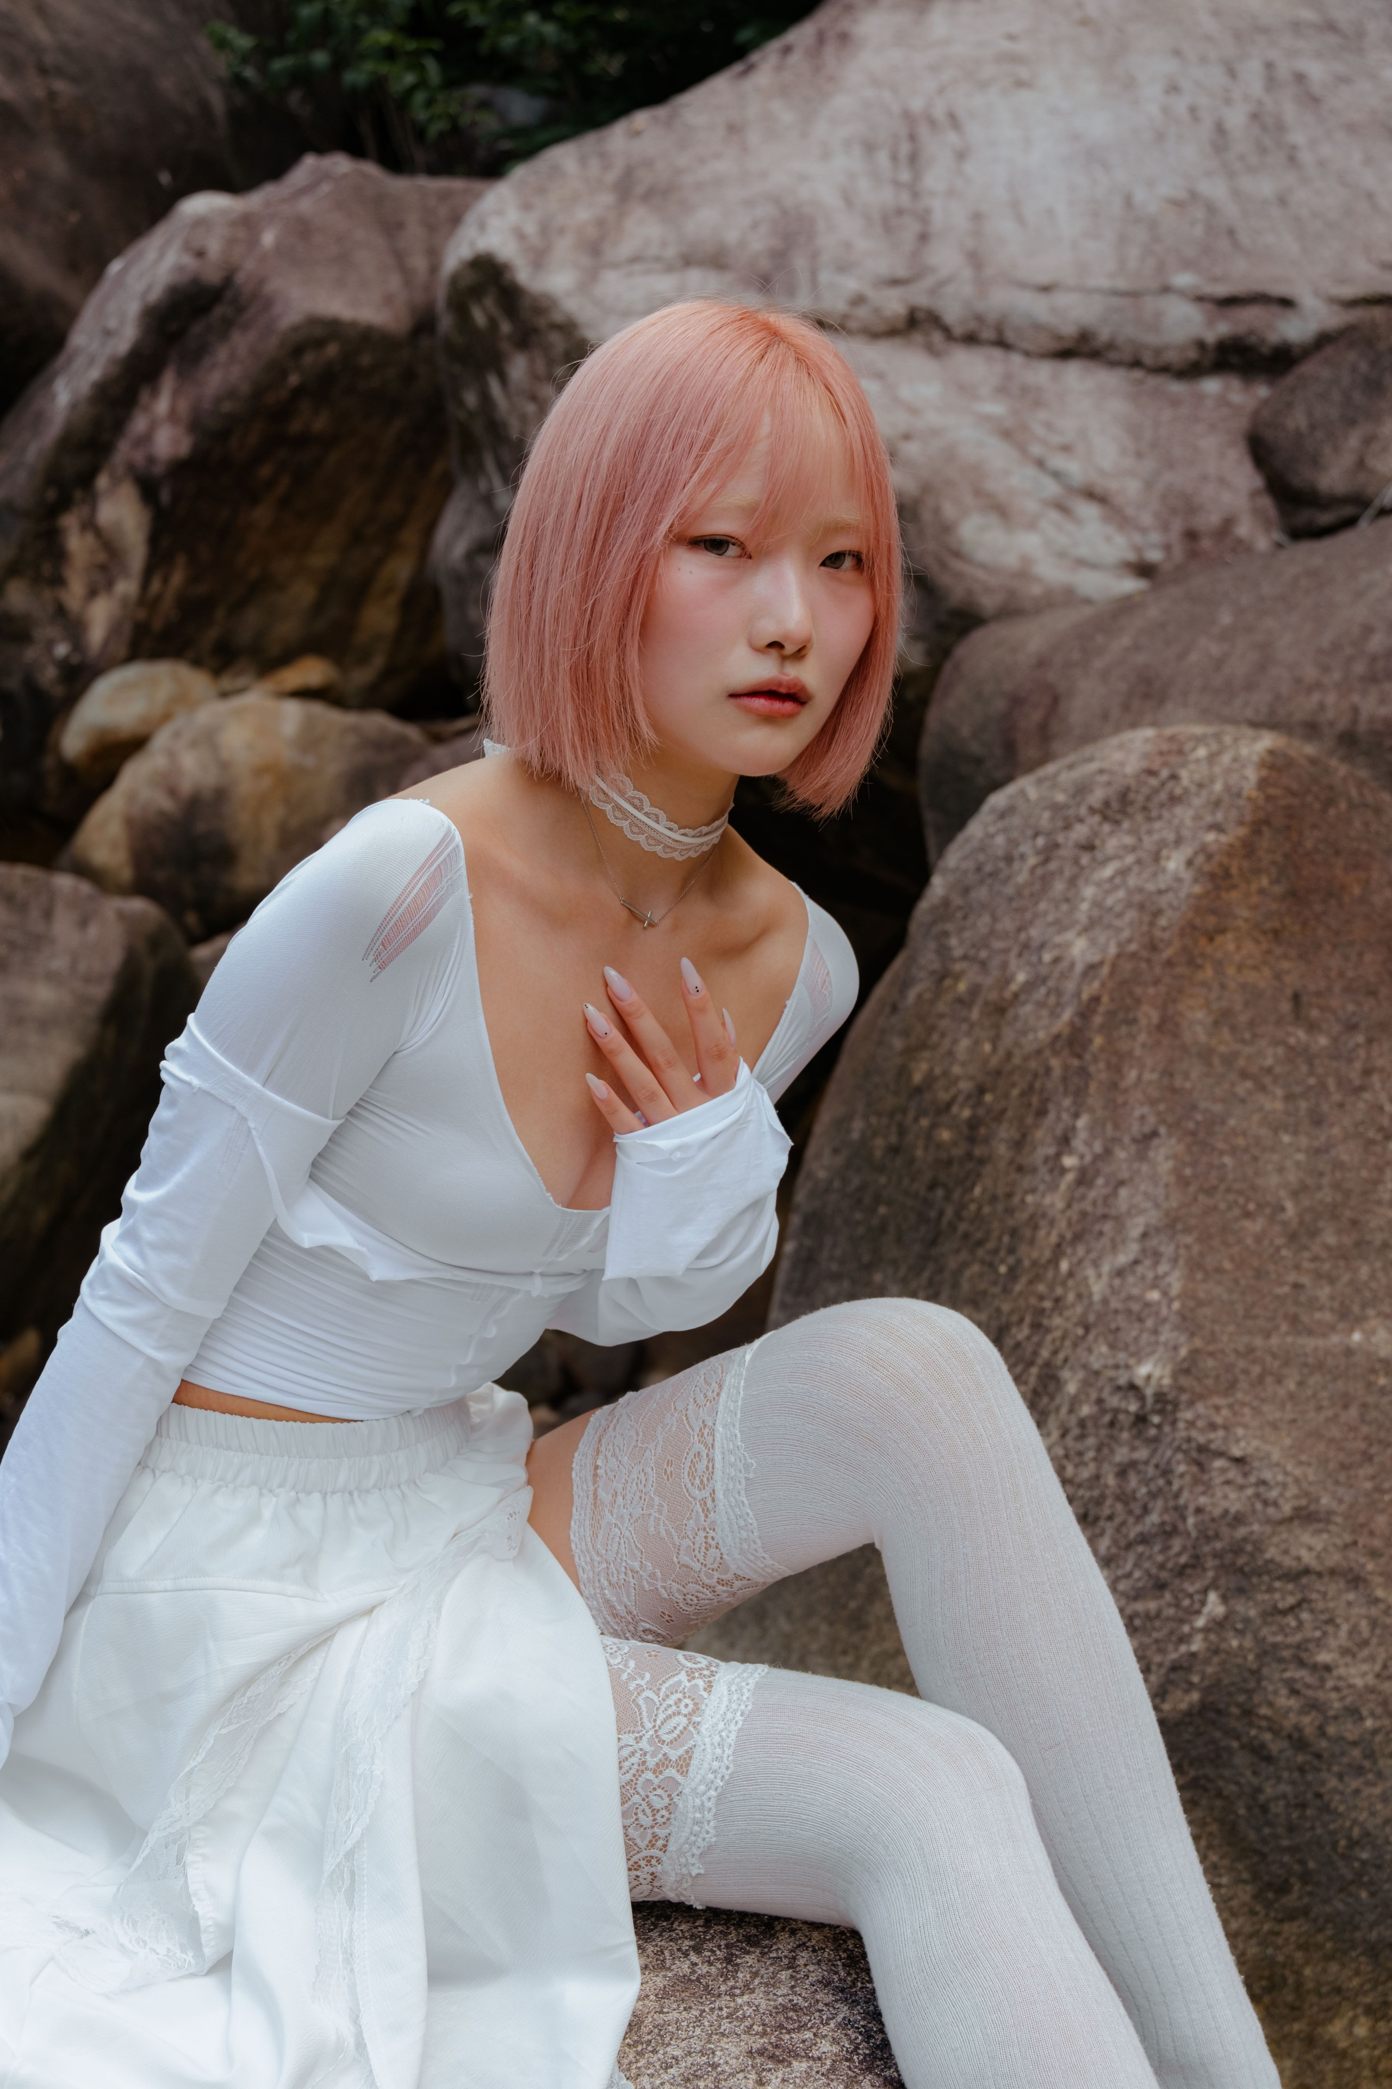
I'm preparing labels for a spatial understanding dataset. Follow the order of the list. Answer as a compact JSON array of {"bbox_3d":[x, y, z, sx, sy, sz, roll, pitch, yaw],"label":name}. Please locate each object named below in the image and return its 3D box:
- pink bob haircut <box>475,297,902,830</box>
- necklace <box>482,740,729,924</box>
[{"bbox_3d":[-0.002,-0.243,1.605,0.200,0.250,0.225,0,11,-31],"label":"pink bob haircut"},{"bbox_3d":[-0.044,-0.106,1.630,0.115,0.085,0.135,2,11,-31],"label":"necklace"}]

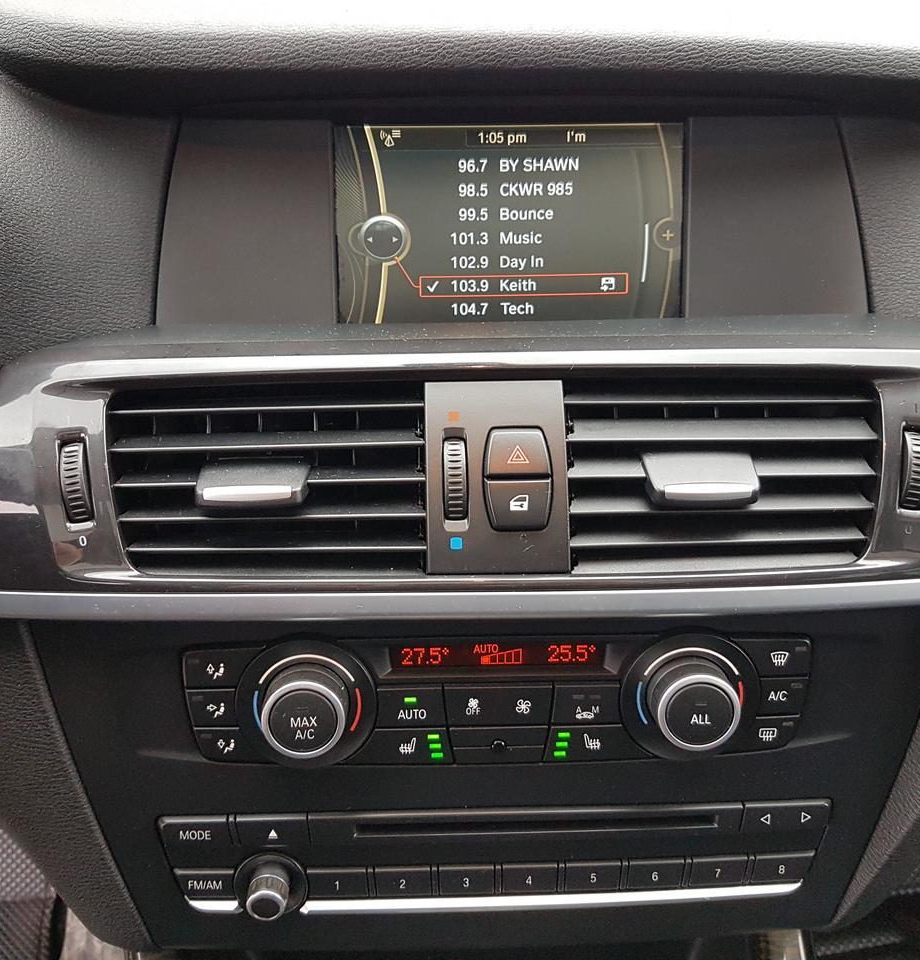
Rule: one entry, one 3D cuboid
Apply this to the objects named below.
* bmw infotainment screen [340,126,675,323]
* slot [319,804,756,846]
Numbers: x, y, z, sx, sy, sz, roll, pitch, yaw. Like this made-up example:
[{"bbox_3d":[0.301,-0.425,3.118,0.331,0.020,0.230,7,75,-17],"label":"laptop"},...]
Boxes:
[{"bbox_3d":[0.020,-0.106,0.396,0.144,0.082,0.015,-1,3,-2],"label":"bmw infotainment screen"},{"bbox_3d":[0.023,0.123,0.344,0.154,0.013,0.010,-1,15,-2],"label":"slot"}]

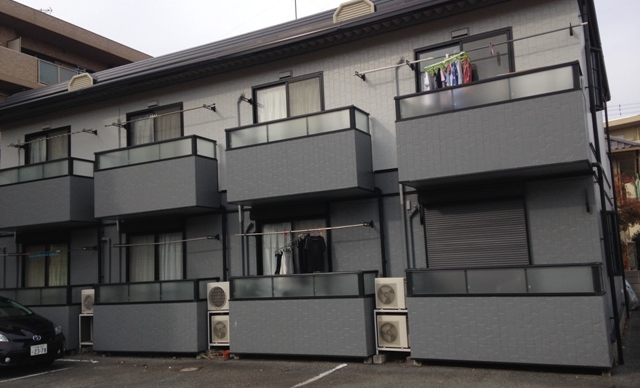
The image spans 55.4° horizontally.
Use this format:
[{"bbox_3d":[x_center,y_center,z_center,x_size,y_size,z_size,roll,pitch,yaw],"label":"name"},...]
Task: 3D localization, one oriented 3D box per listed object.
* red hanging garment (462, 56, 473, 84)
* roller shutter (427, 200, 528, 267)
[{"bbox_3d":[2.457,-2.016,10.084,0.141,0.503,0.201,-7,-8,29],"label":"red hanging garment"},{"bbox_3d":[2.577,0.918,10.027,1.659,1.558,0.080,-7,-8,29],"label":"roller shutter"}]

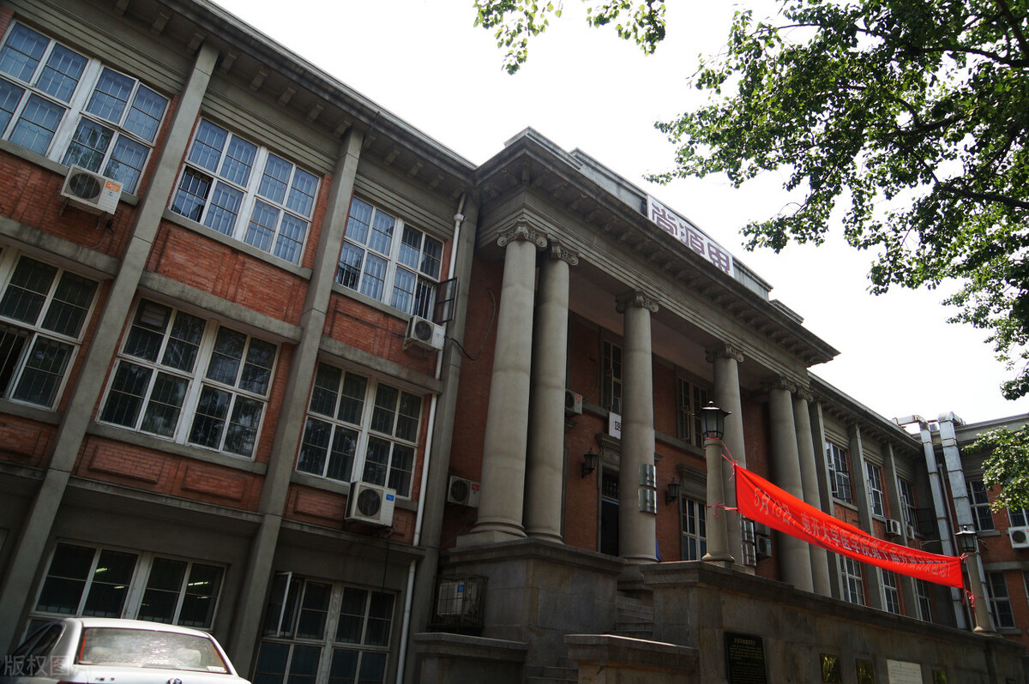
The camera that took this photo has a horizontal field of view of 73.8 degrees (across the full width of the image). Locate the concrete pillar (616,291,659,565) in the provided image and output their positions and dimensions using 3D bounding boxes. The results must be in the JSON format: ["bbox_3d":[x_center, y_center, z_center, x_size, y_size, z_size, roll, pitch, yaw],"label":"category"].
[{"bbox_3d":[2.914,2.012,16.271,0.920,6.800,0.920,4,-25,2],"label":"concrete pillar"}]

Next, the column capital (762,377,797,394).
[{"bbox_3d":[8.466,1.552,21.859,0.840,0.513,0.840,24,-32,-35],"label":"column capital"}]

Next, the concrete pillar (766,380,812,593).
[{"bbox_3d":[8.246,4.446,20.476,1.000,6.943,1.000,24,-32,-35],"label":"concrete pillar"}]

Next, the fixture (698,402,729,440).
[{"bbox_3d":[3.154,1.256,11.052,0.530,0.670,0.530,24,-32,-35],"label":"fixture"}]

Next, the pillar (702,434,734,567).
[{"bbox_3d":[2.976,2.339,10.140,0.480,1.915,0.480,24,-32,-35],"label":"pillar"}]

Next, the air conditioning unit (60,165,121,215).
[{"bbox_3d":[-6.494,-2.296,10.533,0.706,0.550,0.240,24,-32,-35],"label":"air conditioning unit"}]

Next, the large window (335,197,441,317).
[{"bbox_3d":[-2.575,-1.743,14.706,2.395,2.113,0.160,24,-32,-35],"label":"large window"}]

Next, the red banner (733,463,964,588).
[{"bbox_3d":[7.024,3.968,13.428,9.660,0.880,0.250,24,-32,-35],"label":"red banner"}]

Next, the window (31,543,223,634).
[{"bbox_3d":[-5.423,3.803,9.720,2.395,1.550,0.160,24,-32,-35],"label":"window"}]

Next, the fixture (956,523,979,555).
[{"bbox_3d":[11.649,5.063,17.635,0.520,0.670,0.520,24,-32,-35],"label":"fixture"}]

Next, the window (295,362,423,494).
[{"bbox_3d":[-2.950,1.755,13.520,2.510,2.200,0.140,24,-32,-35],"label":"window"}]

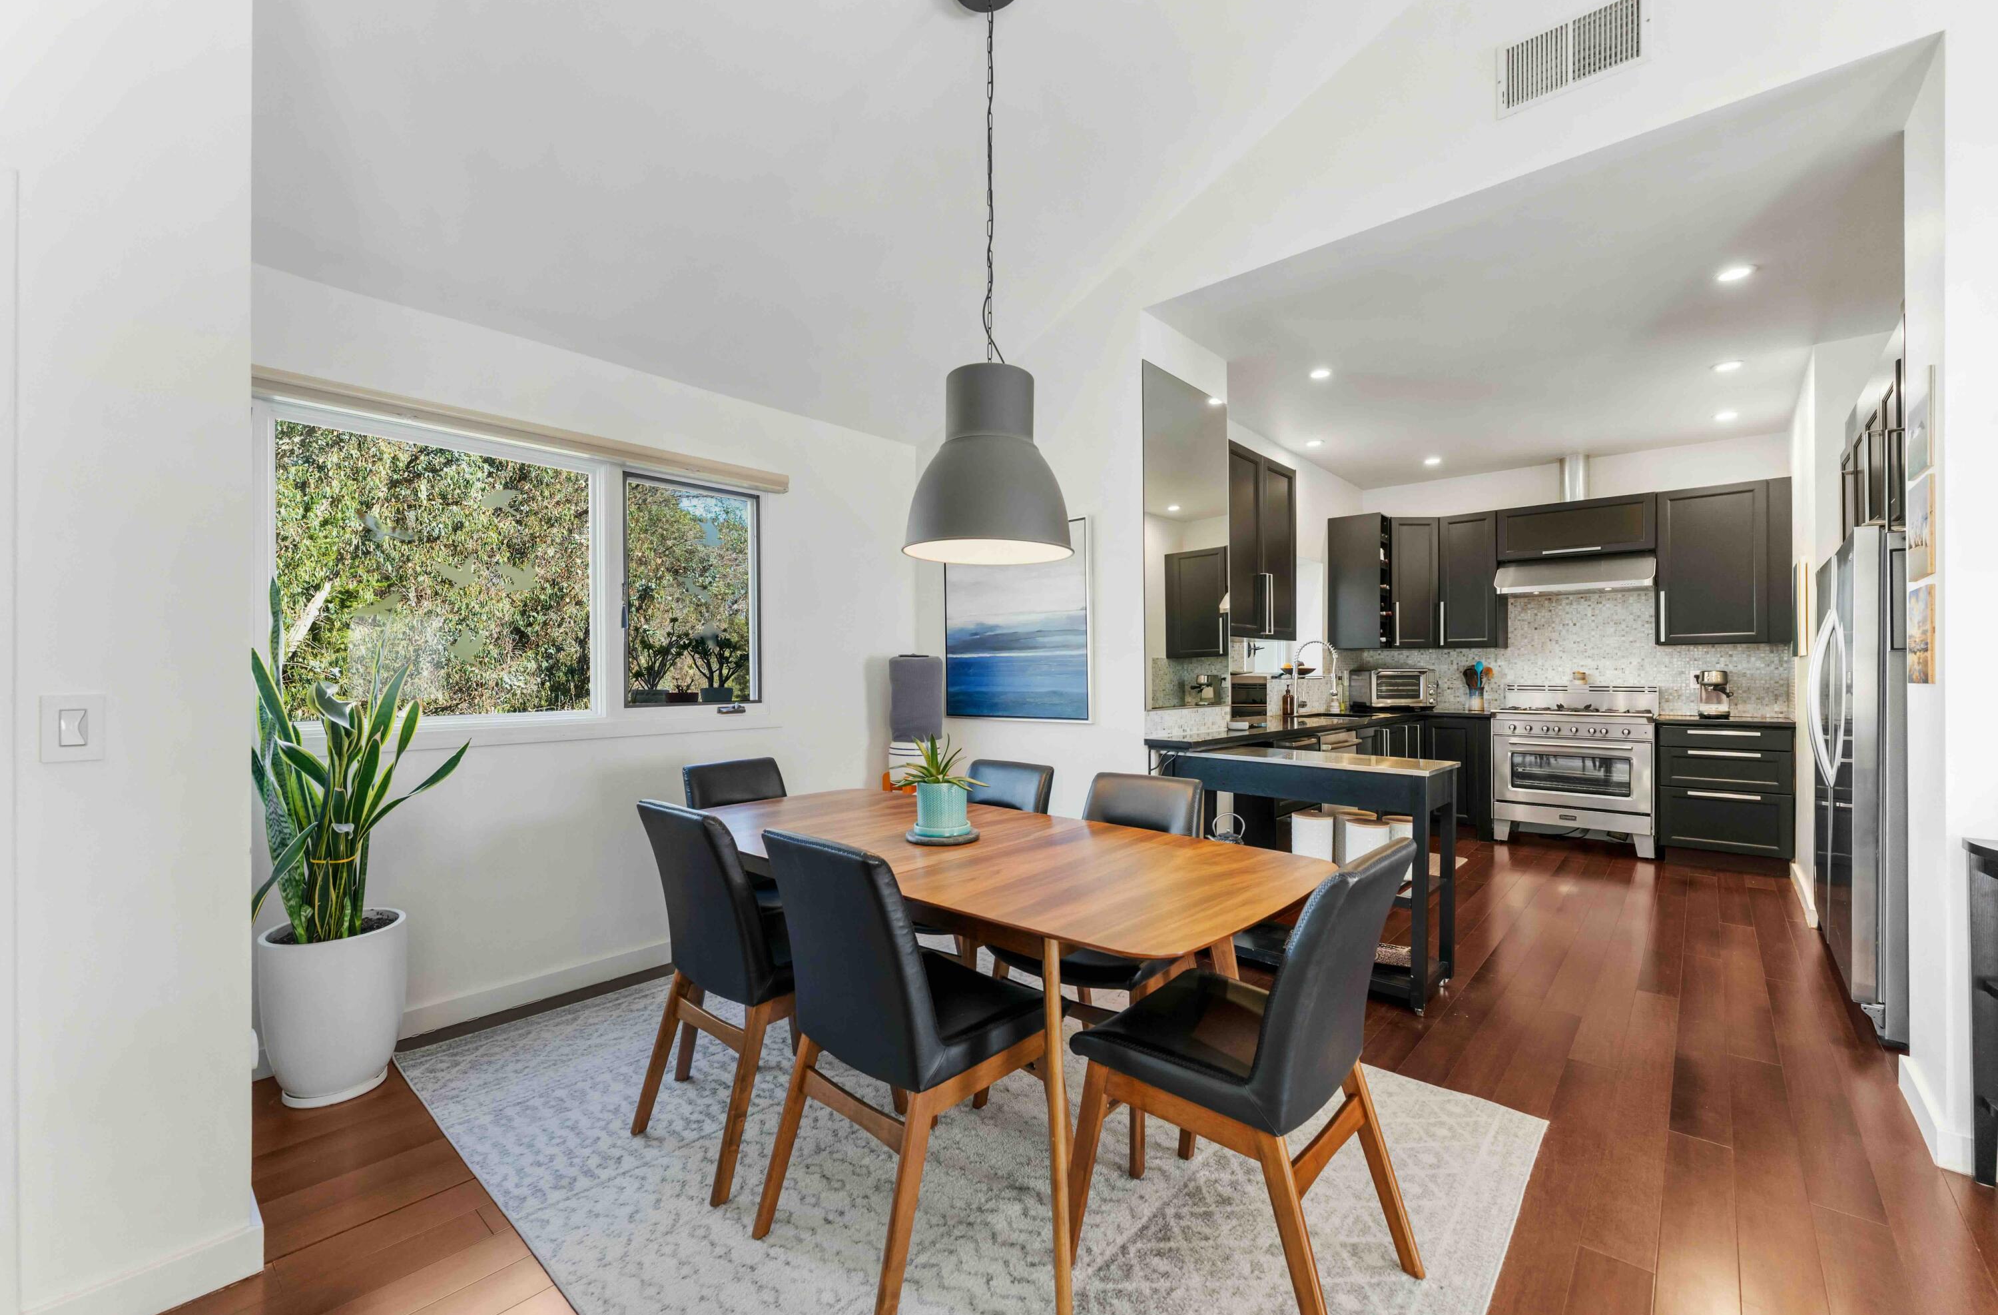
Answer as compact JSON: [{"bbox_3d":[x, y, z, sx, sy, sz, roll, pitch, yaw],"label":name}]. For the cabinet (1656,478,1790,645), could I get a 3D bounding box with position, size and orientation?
[{"bbox_3d":[4.803,-0.596,5.172,0.640,1.022,0.390,0,0,42],"label":"cabinet"}]

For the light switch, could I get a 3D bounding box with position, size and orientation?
[{"bbox_3d":[-1.745,0.135,1.465,0.014,0.126,0.079,0,-1,42],"label":"light switch"}]

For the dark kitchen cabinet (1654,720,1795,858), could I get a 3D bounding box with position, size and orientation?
[{"bbox_3d":[4.840,0.878,5.175,0.620,0.884,0.620,0,-1,41],"label":"dark kitchen cabinet"}]

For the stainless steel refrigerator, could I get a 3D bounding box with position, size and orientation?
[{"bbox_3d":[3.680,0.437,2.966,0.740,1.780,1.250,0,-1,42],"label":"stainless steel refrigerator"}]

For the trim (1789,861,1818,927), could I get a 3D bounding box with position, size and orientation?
[{"bbox_3d":[4.454,1.296,4.315,0.030,0.090,1.300,0,-1,42],"label":"trim"}]

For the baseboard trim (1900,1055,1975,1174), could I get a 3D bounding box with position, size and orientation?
[{"bbox_3d":[2.568,1.246,2.132,0.067,0.094,0.500,0,0,42],"label":"baseboard trim"}]

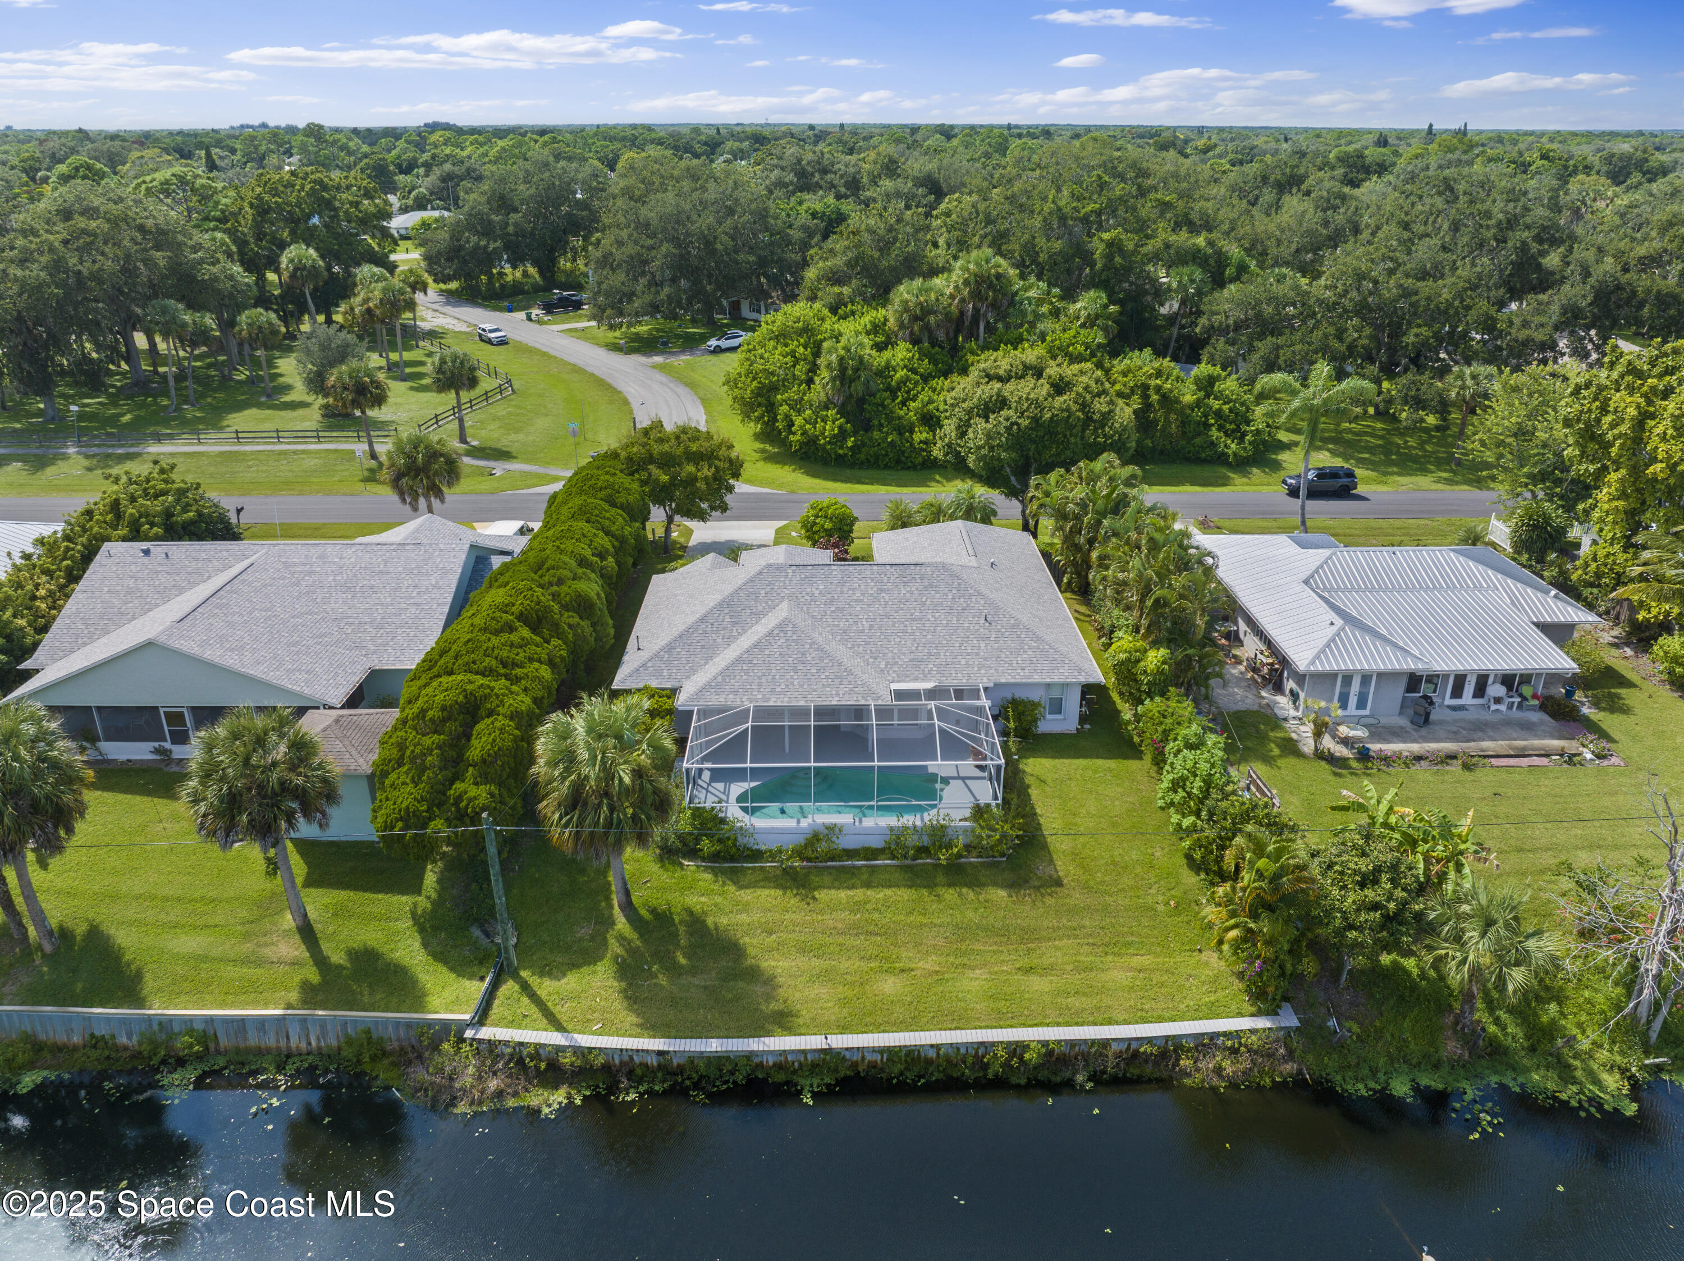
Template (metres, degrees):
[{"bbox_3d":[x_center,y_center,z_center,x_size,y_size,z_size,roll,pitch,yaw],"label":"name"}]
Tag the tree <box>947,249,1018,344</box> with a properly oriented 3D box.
[{"bbox_3d":[13.086,-29.053,110.582,6.630,13.560,6.630,0,23,0],"label":"tree"}]

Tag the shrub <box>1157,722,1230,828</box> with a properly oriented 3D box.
[{"bbox_3d":[13.089,5.375,43.458,2.800,3.300,2.700,0,23,0],"label":"shrub"}]

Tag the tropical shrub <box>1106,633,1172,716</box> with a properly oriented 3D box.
[{"bbox_3d":[13.097,1.776,51.817,3.100,3.200,2.900,0,23,0],"label":"tropical shrub"}]

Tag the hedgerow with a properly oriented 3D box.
[{"bbox_3d":[-14.500,-1.201,56.681,5.500,6.200,33.500,0,23,0],"label":"hedgerow"}]

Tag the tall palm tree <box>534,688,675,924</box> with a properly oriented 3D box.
[{"bbox_3d":[-7.530,5.791,37.495,4.590,7.900,4.590,0,23,0],"label":"tall palm tree"}]

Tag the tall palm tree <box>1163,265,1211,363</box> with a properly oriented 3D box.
[{"bbox_3d":[36.590,-33.388,125.019,5.020,11.020,5.020,0,23,0],"label":"tall palm tree"}]

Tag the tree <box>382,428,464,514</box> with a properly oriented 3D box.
[{"bbox_3d":[-25.916,-8.880,72.754,4.960,7.530,4.960,0,23,0],"label":"tree"}]

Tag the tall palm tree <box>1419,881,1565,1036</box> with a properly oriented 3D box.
[{"bbox_3d":[18.774,9.709,33.944,4.030,5.030,4.030,0,23,0],"label":"tall palm tree"}]

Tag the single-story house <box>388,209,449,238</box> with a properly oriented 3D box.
[{"bbox_3d":[-96.640,-95.283,273.871,18.000,5.300,11.800,-13,27,-27],"label":"single-story house"}]

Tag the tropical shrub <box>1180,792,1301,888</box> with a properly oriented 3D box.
[{"bbox_3d":[14.200,7.068,41.845,4.000,2.800,3.200,0,23,0],"label":"tropical shrub"}]

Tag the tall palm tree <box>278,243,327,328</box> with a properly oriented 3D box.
[{"bbox_3d":[-65.546,-41.552,143.279,5.920,11.510,5.920,0,23,0],"label":"tall palm tree"}]

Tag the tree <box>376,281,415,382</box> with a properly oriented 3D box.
[{"bbox_3d":[-45.462,-30.697,119.973,4.020,10.090,4.020,0,23,0],"label":"tree"}]

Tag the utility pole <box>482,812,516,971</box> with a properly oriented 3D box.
[{"bbox_3d":[-10.165,7.931,34.889,0.300,5.850,0.300,0,23,0],"label":"utility pole"}]

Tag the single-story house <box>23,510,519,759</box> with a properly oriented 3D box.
[{"bbox_3d":[-26.900,-1.357,57.922,18.600,5.500,22.500,0,23,0],"label":"single-story house"}]

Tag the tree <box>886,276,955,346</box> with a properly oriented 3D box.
[{"bbox_3d":[6.444,-22.459,95.934,5.400,12.800,5.400,0,23,0],"label":"tree"}]

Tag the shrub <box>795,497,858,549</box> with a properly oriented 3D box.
[{"bbox_3d":[-0.937,-6.590,71.308,3.800,3.200,3.700,0,23,0],"label":"shrub"}]

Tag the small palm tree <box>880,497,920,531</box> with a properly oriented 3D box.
[{"bbox_3d":[3.574,-6.924,72.358,2.550,2.900,2.500,0,23,0],"label":"small palm tree"}]

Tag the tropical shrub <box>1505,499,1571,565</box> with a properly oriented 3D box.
[{"bbox_3d":[41.805,-6.017,70.170,4.030,3.780,4.030,0,23,0],"label":"tropical shrub"}]

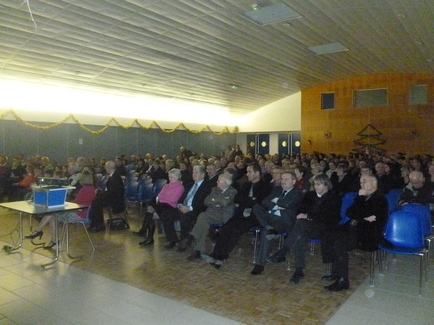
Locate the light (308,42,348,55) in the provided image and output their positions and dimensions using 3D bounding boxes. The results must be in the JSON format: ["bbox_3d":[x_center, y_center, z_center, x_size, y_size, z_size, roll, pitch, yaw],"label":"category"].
[{"bbox_3d":[3.823,-3.939,12.115,1.140,0.080,1.110,2,3,38],"label":"light"}]

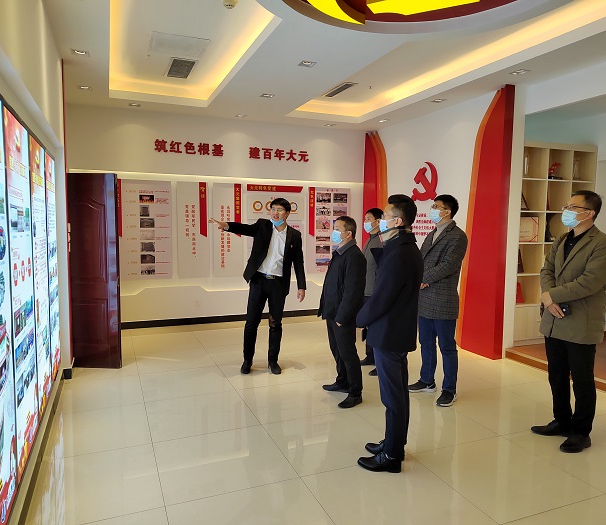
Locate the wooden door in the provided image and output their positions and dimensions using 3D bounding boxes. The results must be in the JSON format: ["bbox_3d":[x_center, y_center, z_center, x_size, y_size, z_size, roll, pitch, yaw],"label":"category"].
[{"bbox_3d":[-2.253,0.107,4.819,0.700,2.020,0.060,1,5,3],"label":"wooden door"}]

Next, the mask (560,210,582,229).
[{"bbox_3d":[1.873,-0.300,3.250,0.090,0.125,0.135,0,5,-13],"label":"mask"}]

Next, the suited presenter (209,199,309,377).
[{"bbox_3d":[-0.460,0.250,4.750,0.950,1.780,0.520,1,5,0],"label":"suited presenter"}]

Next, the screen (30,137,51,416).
[{"bbox_3d":[-1.833,0.074,3.251,0.060,1.820,0.730,-1,5,-22],"label":"screen"}]

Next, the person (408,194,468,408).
[{"bbox_3d":[1.200,0.315,4.130,0.420,1.800,0.510,-2,5,-28],"label":"person"}]

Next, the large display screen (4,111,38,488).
[{"bbox_3d":[-1.543,0.144,2.551,0.060,1.820,0.730,-1,5,-22],"label":"large display screen"}]

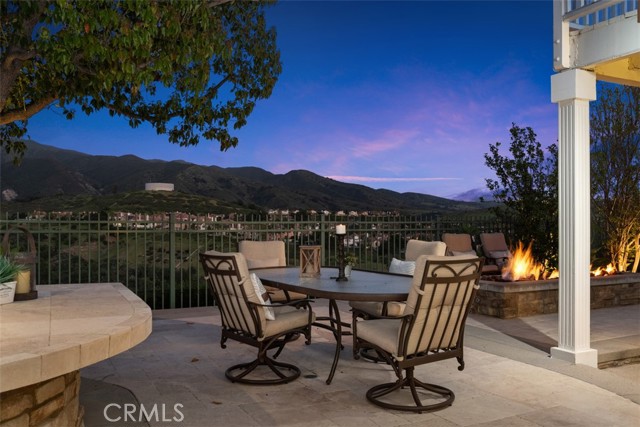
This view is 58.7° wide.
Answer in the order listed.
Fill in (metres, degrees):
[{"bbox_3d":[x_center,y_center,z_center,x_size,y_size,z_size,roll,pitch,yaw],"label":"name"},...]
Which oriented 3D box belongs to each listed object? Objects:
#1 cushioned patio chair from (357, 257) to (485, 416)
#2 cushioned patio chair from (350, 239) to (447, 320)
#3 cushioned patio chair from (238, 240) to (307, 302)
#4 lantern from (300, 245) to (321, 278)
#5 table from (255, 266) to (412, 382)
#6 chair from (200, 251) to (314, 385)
[{"bbox_3d":[0.641,0.770,3.784,0.620,0.990,0.730,0,0,-34],"label":"cushioned patio chair"},{"bbox_3d":[0.697,0.770,5.078,0.730,0.990,0.620,0,0,-31],"label":"cushioned patio chair"},{"bbox_3d":[-0.494,0.770,5.789,0.620,0.990,0.730,0,0,-26],"label":"cushioned patio chair"},{"bbox_3d":[-0.081,0.405,4.850,0.165,0.270,0.165,0,0,14],"label":"lantern"},{"bbox_3d":[0.125,0.902,4.780,1.210,0.725,2.140,0,0,-29],"label":"table"},{"bbox_3d":[-0.472,0.770,4.325,0.730,0.990,0.620,0,0,-40],"label":"chair"}]

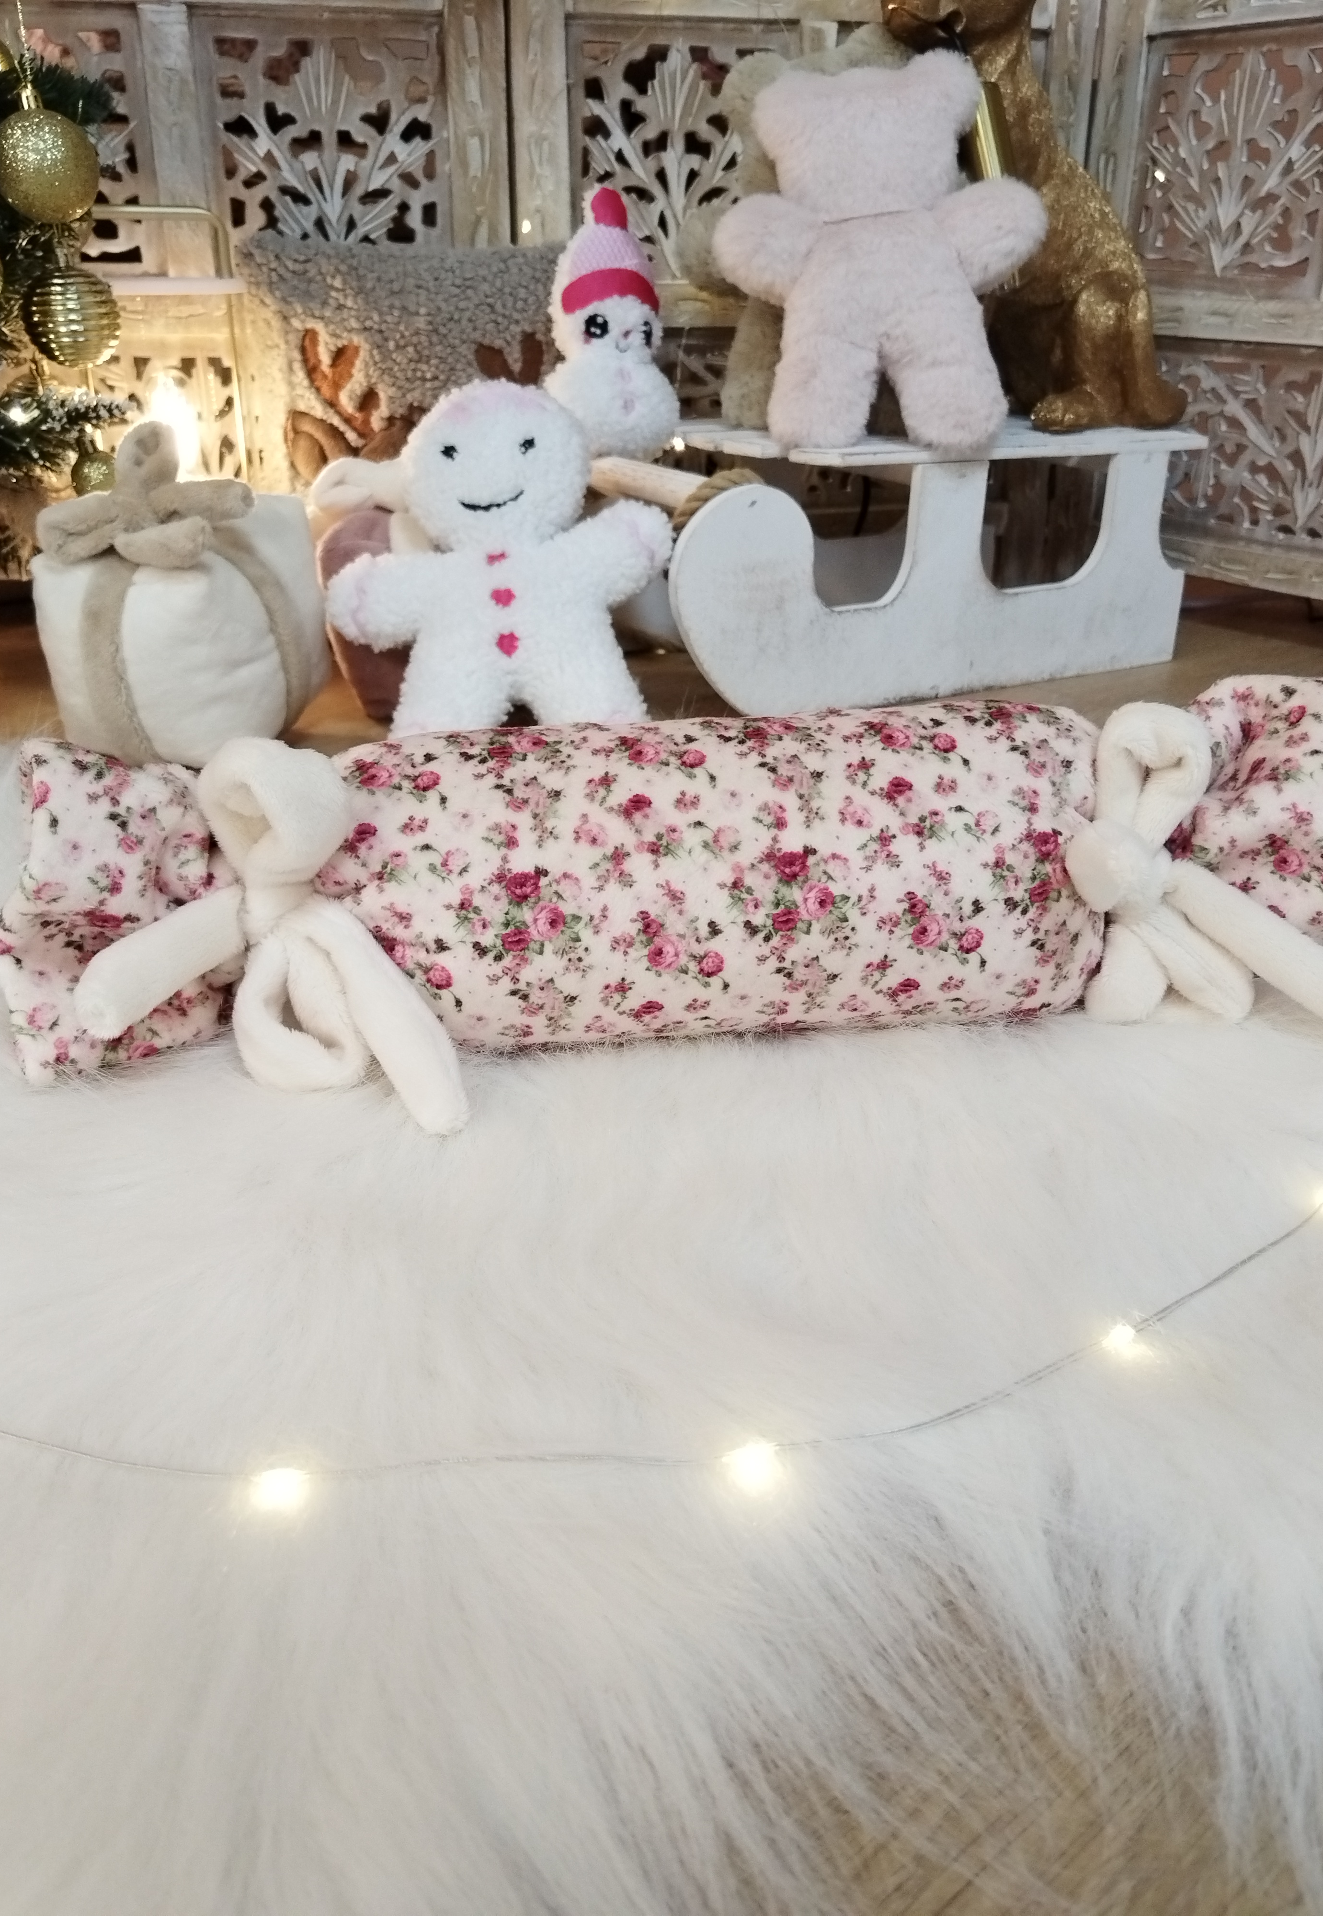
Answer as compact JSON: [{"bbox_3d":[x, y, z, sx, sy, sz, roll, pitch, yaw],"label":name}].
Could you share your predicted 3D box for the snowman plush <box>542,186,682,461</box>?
[{"bbox_3d":[-0.034,-0.432,0.986,0.105,0.168,0.063,-12,29,-28],"label":"snowman plush"}]

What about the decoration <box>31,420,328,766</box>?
[{"bbox_3d":[-0.279,-0.222,0.853,0.126,0.182,0.126,9,26,14],"label":"decoration"}]

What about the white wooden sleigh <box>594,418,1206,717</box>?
[{"bbox_3d":[0.151,-0.307,1.083,0.503,0.171,0.227,-15,30,-31],"label":"white wooden sleigh"}]

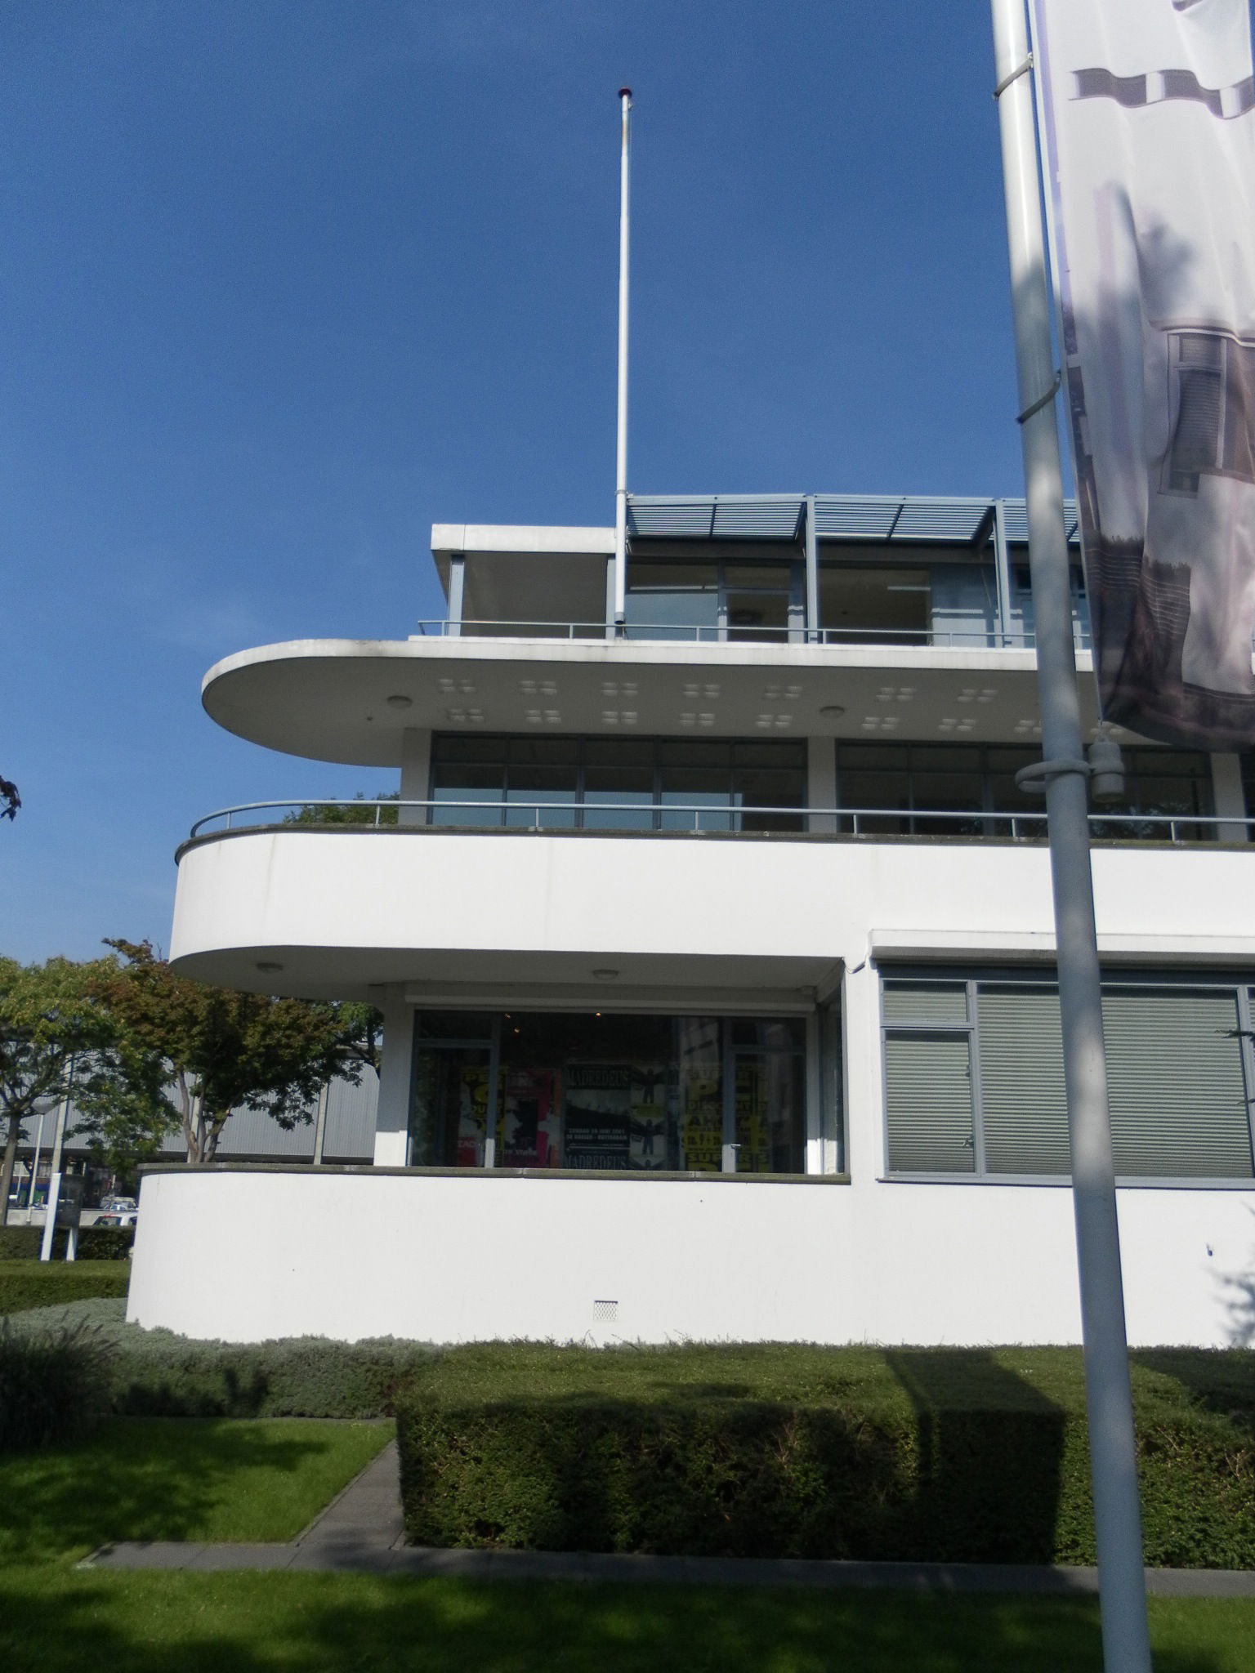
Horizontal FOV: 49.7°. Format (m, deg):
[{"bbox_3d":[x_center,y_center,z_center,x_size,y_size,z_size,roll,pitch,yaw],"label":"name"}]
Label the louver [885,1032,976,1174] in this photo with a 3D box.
[{"bbox_3d":[2.896,2.568,13.042,0.870,1.350,0.080,1,-15,0],"label":"louver"}]

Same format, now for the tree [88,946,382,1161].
[{"bbox_3d":[-5.969,4.141,20.648,4.600,6.000,4.500,1,-15,0],"label":"tree"}]

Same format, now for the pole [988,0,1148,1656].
[{"bbox_3d":[1.077,-0.949,3.502,0.100,7.100,0.100,1,-15,0],"label":"pole"}]

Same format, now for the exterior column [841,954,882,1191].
[{"bbox_3d":[2.291,2.293,13.210,0.340,2.150,0.330,1,-15,0],"label":"exterior column"}]

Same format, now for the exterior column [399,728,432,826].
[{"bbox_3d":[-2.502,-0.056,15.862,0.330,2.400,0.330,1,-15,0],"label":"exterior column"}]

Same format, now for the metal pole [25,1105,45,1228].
[{"bbox_3d":[-25.524,14.170,58.393,0.170,4.950,0.170,1,-15,0],"label":"metal pole"}]

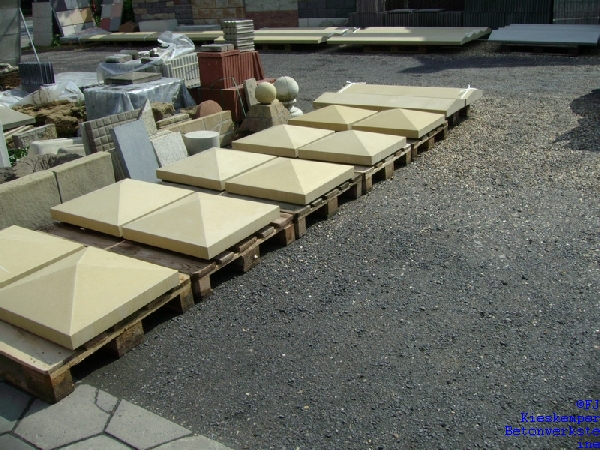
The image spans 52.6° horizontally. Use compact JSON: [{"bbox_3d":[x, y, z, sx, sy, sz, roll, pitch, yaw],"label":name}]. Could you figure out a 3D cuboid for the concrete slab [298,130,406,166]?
[{"bbox_3d":[0.404,-0.642,4.616,0.607,0.161,0.607,11,26,31],"label":"concrete slab"}]

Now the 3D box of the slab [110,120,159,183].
[{"bbox_3d":[-1.138,-0.456,4.286,0.050,0.520,0.253,-5,18,36],"label":"slab"}]

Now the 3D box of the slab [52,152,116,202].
[{"bbox_3d":[-1.351,-0.192,3.815,0.115,0.422,0.400,11,26,31],"label":"slab"}]

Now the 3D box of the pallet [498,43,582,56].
[{"bbox_3d":[4.038,-2.883,9.843,1.200,0.144,0.800,13,28,36],"label":"pallet"}]

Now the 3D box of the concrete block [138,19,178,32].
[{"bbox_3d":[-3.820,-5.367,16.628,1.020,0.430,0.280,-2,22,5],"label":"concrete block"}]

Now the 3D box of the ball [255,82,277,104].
[{"bbox_3d":[-0.336,-1.286,5.912,0.211,0.211,0.211,-3,22,1],"label":"ball"}]

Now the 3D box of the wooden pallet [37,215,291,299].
[{"bbox_3d":[-0.779,0.059,3.474,1.200,0.146,0.800,11,26,31],"label":"wooden pallet"}]

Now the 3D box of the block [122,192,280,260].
[{"bbox_3d":[-0.533,-0.064,3.311,0.600,0.172,0.600,11,27,31],"label":"block"}]

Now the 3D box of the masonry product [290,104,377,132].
[{"bbox_3d":[0.313,-1.020,5.548,0.607,0.159,0.607,11,26,31],"label":"masonry product"}]

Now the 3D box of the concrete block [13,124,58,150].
[{"bbox_3d":[-2.603,-0.877,5.967,0.098,0.145,0.470,7,25,25],"label":"concrete block"}]

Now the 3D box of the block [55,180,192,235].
[{"bbox_3d":[-1.076,-0.172,3.691,0.607,0.166,0.607,11,27,32],"label":"block"}]

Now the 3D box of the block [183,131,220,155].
[{"bbox_3d":[-0.774,-0.597,4.905,0.296,0.268,0.296,-3,22,1],"label":"block"}]

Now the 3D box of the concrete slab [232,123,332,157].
[{"bbox_3d":[-0.130,-0.735,4.921,0.607,0.161,0.607,11,26,31],"label":"concrete slab"}]

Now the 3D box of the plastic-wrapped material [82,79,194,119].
[{"bbox_3d":[-1.756,-1.321,6.615,0.640,0.417,0.828,11,26,31],"label":"plastic-wrapped material"}]

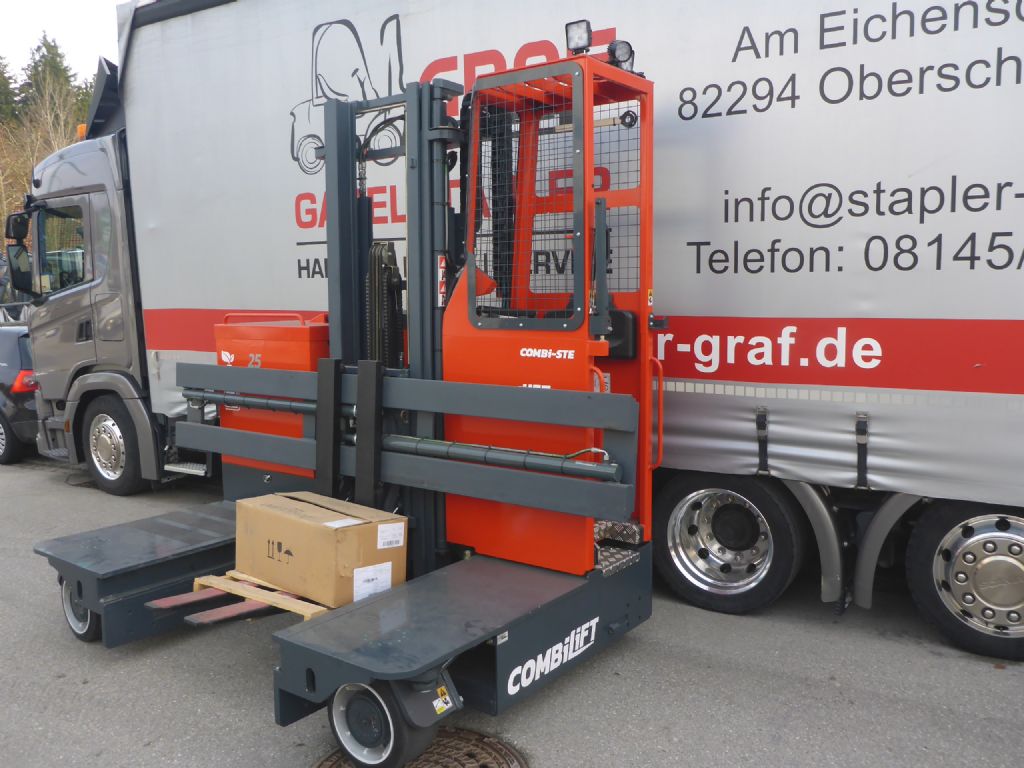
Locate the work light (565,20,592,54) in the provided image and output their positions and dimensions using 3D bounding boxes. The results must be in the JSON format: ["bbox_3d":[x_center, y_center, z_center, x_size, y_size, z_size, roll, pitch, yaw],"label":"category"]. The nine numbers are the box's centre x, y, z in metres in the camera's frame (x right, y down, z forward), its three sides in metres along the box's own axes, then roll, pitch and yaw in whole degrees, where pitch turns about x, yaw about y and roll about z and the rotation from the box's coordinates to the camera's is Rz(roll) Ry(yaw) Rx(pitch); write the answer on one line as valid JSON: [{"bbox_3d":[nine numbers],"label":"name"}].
[{"bbox_3d":[0.290,-1.508,3.610,0.106,0.135,0.060,4,17,35],"label":"work light"}]

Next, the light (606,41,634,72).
[{"bbox_3d":[0.503,-1.518,3.840,0.108,0.140,0.080,-4,20,-33],"label":"light"}]

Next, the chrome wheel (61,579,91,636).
[{"bbox_3d":[-2.091,1.076,4.081,0.295,0.295,0.120,4,8,35],"label":"chrome wheel"}]

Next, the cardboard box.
[{"bbox_3d":[-0.886,0.742,3.820,0.755,0.325,0.390,5,6,41],"label":"cardboard box"}]

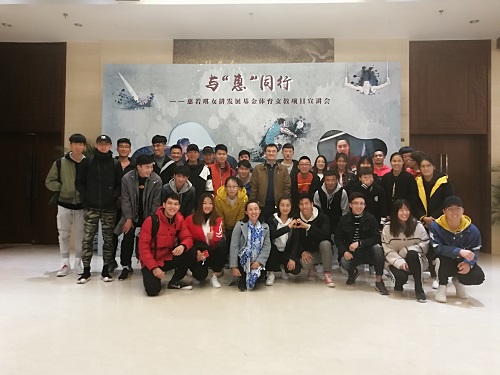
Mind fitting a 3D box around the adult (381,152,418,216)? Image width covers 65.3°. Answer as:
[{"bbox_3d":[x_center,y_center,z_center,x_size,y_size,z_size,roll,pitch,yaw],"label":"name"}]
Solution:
[{"bbox_3d":[1.942,0.336,5.100,0.470,1.630,0.300,0,-2,12],"label":"adult"}]

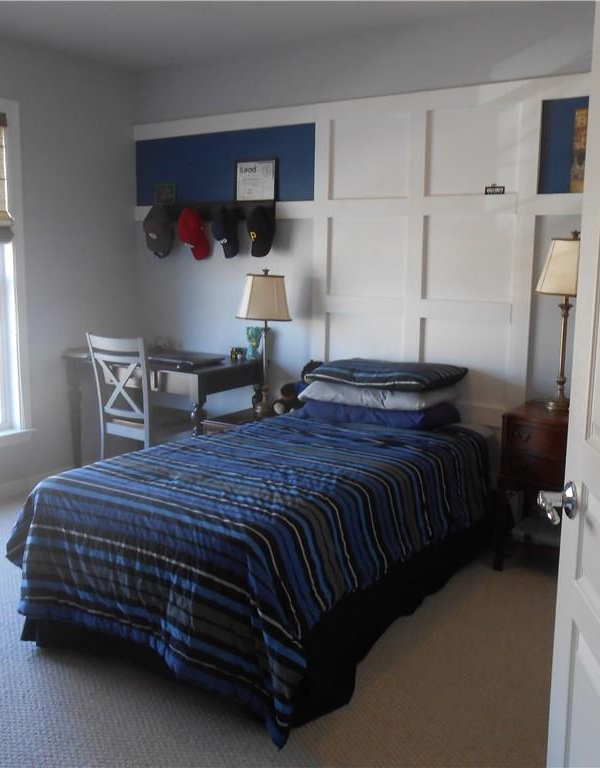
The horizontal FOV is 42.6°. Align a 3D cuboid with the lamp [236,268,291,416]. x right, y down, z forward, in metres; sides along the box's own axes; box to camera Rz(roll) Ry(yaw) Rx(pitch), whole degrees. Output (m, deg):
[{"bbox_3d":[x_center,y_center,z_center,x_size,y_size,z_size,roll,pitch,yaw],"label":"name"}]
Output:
[{"bbox_3d":[-0.181,-0.221,4.039,0.255,0.775,0.255,7,11,34],"label":"lamp"}]

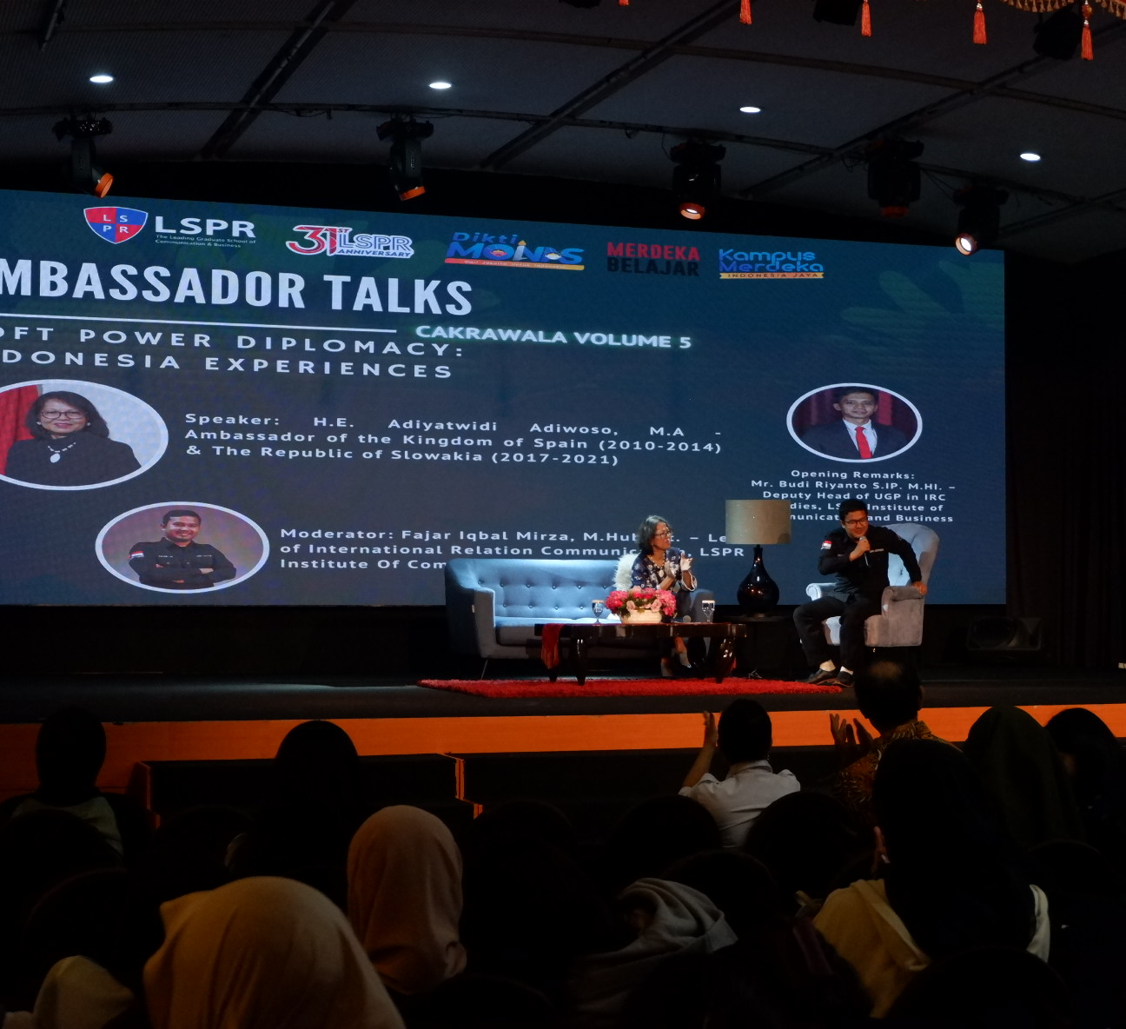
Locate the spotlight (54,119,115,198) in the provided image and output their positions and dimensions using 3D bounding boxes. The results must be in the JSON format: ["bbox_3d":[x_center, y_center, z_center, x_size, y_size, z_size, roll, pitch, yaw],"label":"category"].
[{"bbox_3d":[-3.076,-2.286,13.200,0.390,0.470,0.330,-1,-3,18],"label":"spotlight"}]

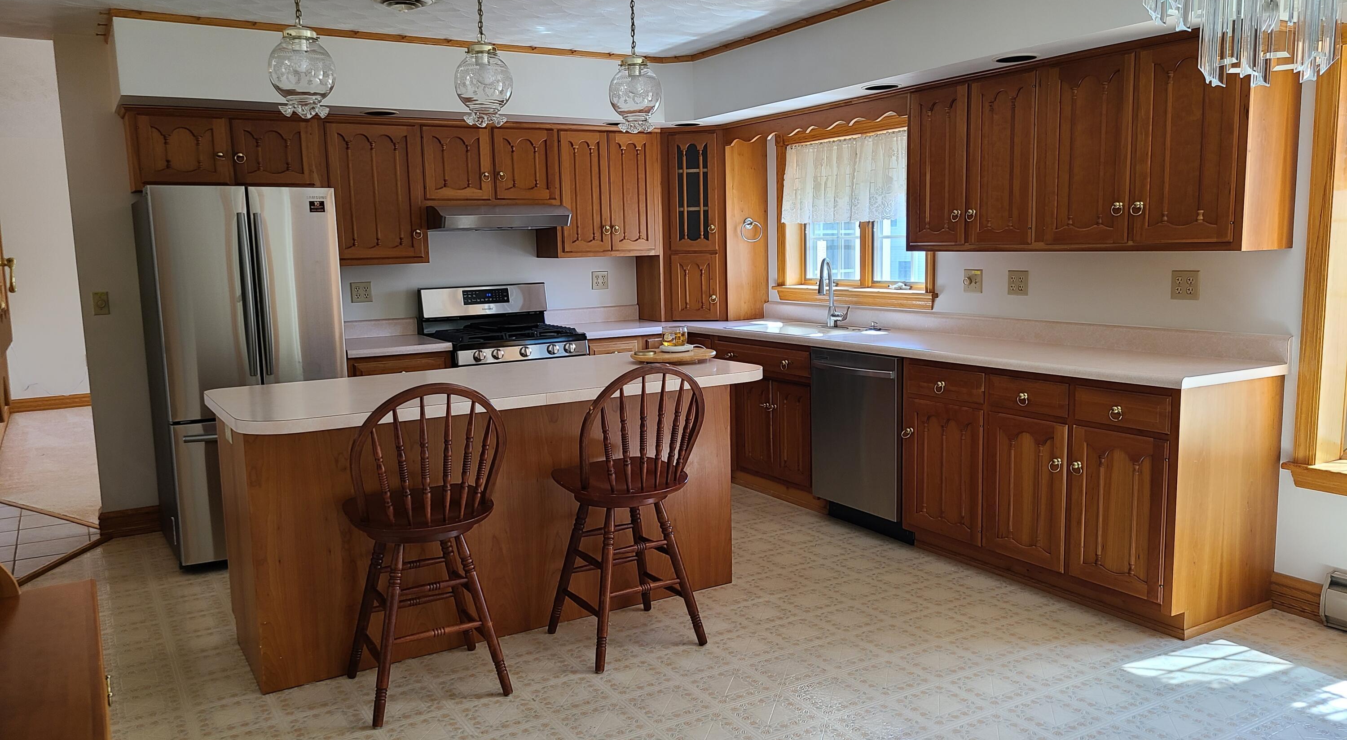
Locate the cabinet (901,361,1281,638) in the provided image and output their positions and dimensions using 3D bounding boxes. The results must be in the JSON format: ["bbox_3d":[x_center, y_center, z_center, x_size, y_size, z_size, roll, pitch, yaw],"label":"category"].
[{"bbox_3d":[1.623,0.414,4.130,0.627,0.882,1.315,-6,8,-30],"label":"cabinet"}]

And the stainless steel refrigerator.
[{"bbox_3d":[-2.049,-0.007,4.863,0.775,1.692,0.820,-6,8,-33],"label":"stainless steel refrigerator"}]

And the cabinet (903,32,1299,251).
[{"bbox_3d":[1.629,-0.867,4.134,0.322,0.751,1.617,-6,8,-30],"label":"cabinet"}]

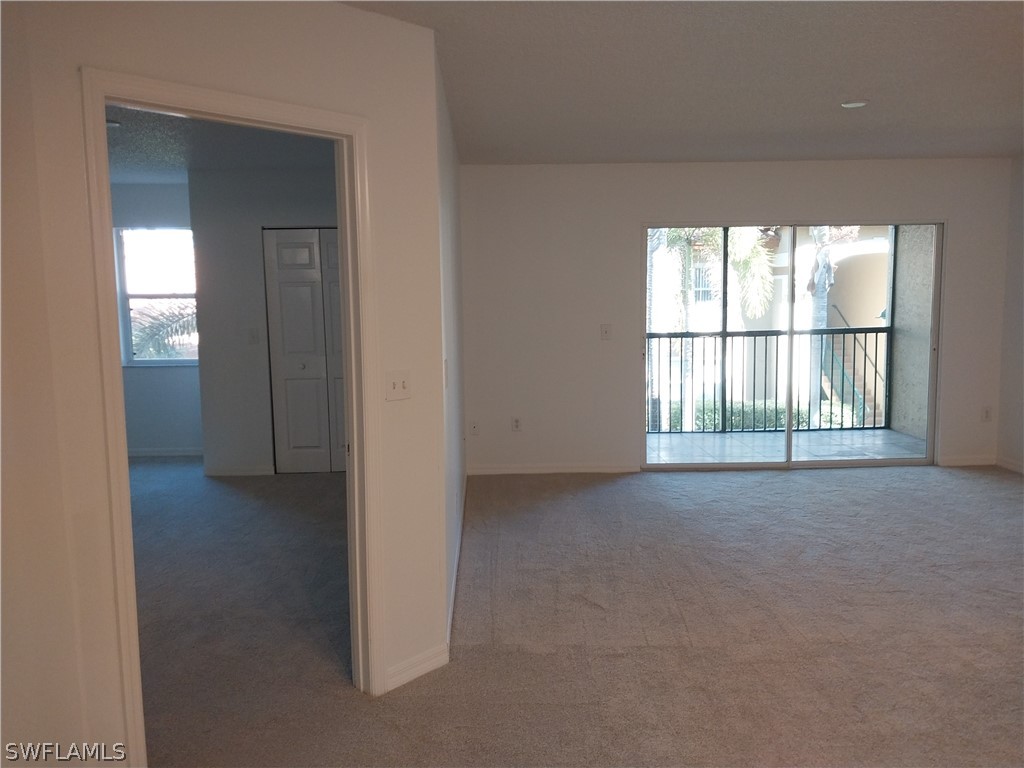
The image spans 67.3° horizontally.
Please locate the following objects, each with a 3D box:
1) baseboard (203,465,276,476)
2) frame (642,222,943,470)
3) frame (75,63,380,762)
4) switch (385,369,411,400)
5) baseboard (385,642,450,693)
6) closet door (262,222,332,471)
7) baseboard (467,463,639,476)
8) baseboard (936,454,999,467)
[{"bbox_3d":[-2.322,0.738,6.579,0.597,0.083,0.014,-1,6,0],"label":"baseboard"},{"bbox_3d":[2.317,-0.294,6.439,2.456,2.025,0.120,-1,6,0],"label":"frame"},{"bbox_3d":[-0.852,0.156,2.498,0.140,2.077,0.895,5,9,44],"label":"frame"},{"bbox_3d":[-0.418,0.006,2.831,0.015,0.115,0.115,5,9,44],"label":"switch"},{"bbox_3d":[-0.368,1.098,2.993,0.014,0.083,0.318,5,9,44],"label":"baseboard"},{"bbox_3d":[-1.799,-0.255,6.494,0.459,2.035,0.035,-1,6,0],"label":"closet door"},{"bbox_3d":[0.354,0.708,6.476,1.460,0.083,0.014,-1,6,0],"label":"baseboard"},{"bbox_3d":[3.837,0.652,6.503,0.494,0.083,0.014,-1,6,0],"label":"baseboard"}]

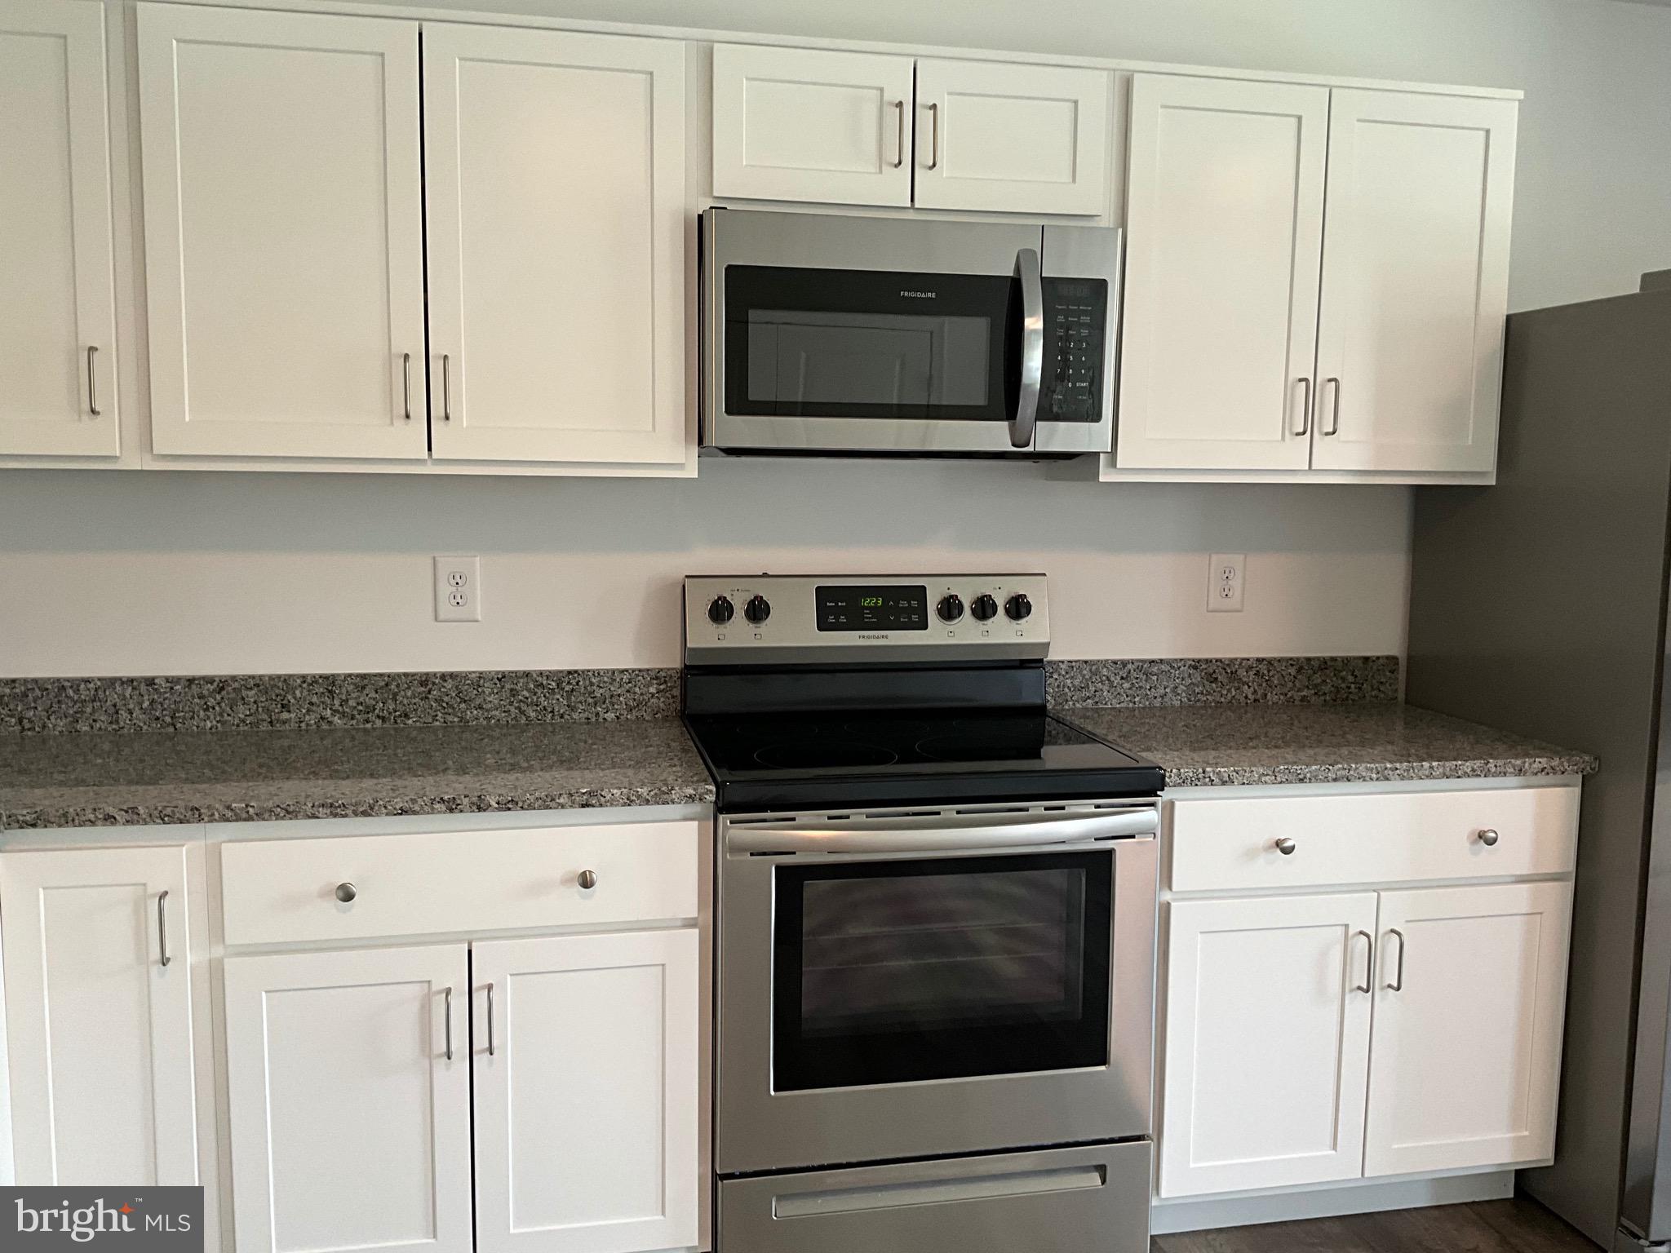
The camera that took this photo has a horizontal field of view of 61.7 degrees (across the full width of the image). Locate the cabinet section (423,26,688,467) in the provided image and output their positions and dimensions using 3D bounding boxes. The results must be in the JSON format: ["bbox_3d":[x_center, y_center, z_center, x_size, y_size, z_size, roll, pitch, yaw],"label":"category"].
[{"bbox_3d":[-0.505,-0.660,2.544,0.435,0.724,0.320,-1,6,-12],"label":"cabinet section"}]

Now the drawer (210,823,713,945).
[{"bbox_3d":[-0.608,0.370,2.362,0.710,0.158,0.445,-1,7,-12],"label":"drawer"}]

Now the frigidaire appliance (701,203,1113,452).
[{"bbox_3d":[0.111,-0.525,2.633,0.759,0.413,0.407,-1,7,-12],"label":"frigidaire appliance"}]

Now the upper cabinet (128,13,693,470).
[{"bbox_3d":[-0.714,-0.652,2.482,0.914,0.760,0.337,-1,7,-12],"label":"upper cabinet"}]

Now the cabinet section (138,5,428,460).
[{"bbox_3d":[-0.932,-0.655,2.457,0.436,0.724,0.320,-1,6,-12],"label":"cabinet section"}]

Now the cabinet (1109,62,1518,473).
[{"bbox_3d":[0.888,-0.672,2.813,0.839,0.760,0.337,-1,7,-12],"label":"cabinet"}]

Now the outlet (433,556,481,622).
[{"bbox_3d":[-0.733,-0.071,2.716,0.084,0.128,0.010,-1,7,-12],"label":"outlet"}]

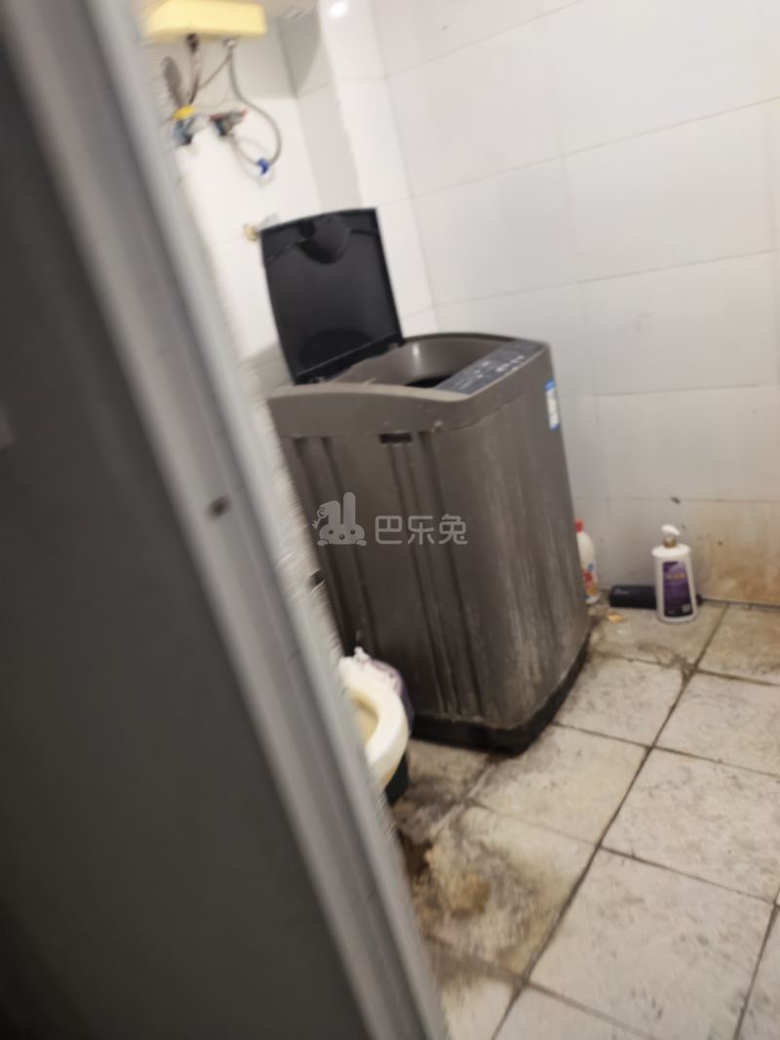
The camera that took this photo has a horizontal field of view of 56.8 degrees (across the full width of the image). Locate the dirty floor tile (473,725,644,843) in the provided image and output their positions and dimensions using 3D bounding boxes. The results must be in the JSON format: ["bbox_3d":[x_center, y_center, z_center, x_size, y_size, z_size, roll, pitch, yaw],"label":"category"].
[{"bbox_3d":[0.361,0.548,1.549,0.300,0.010,0.300,3,26,39],"label":"dirty floor tile"}]

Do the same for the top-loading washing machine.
[{"bbox_3d":[0.091,-0.122,1.774,0.513,1.232,0.507,1,25,37],"label":"top-loading washing machine"}]

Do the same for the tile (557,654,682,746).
[{"bbox_3d":[0.534,0.426,1.758,0.300,0.010,0.300,3,26,39],"label":"tile"}]

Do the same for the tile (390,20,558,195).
[{"bbox_3d":[0.214,-1.043,1.863,0.461,0.304,0.010,3,26,39],"label":"tile"}]

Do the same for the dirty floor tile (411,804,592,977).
[{"bbox_3d":[0.187,0.670,1.341,0.300,0.010,0.300,3,26,39],"label":"dirty floor tile"}]

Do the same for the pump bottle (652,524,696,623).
[{"bbox_3d":[0.763,0.146,1.939,0.107,0.272,0.065,-8,21,17],"label":"pump bottle"}]

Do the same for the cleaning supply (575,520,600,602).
[{"bbox_3d":[0.577,0.117,2.148,0.079,0.265,0.057,-2,23,28],"label":"cleaning supply"}]

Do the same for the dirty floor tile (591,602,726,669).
[{"bbox_3d":[0.716,0.298,1.976,0.300,0.010,0.322,3,26,39],"label":"dirty floor tile"}]

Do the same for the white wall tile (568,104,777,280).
[{"bbox_3d":[0.637,-0.746,1.685,0.448,0.304,0.010,3,26,39],"label":"white wall tile"}]

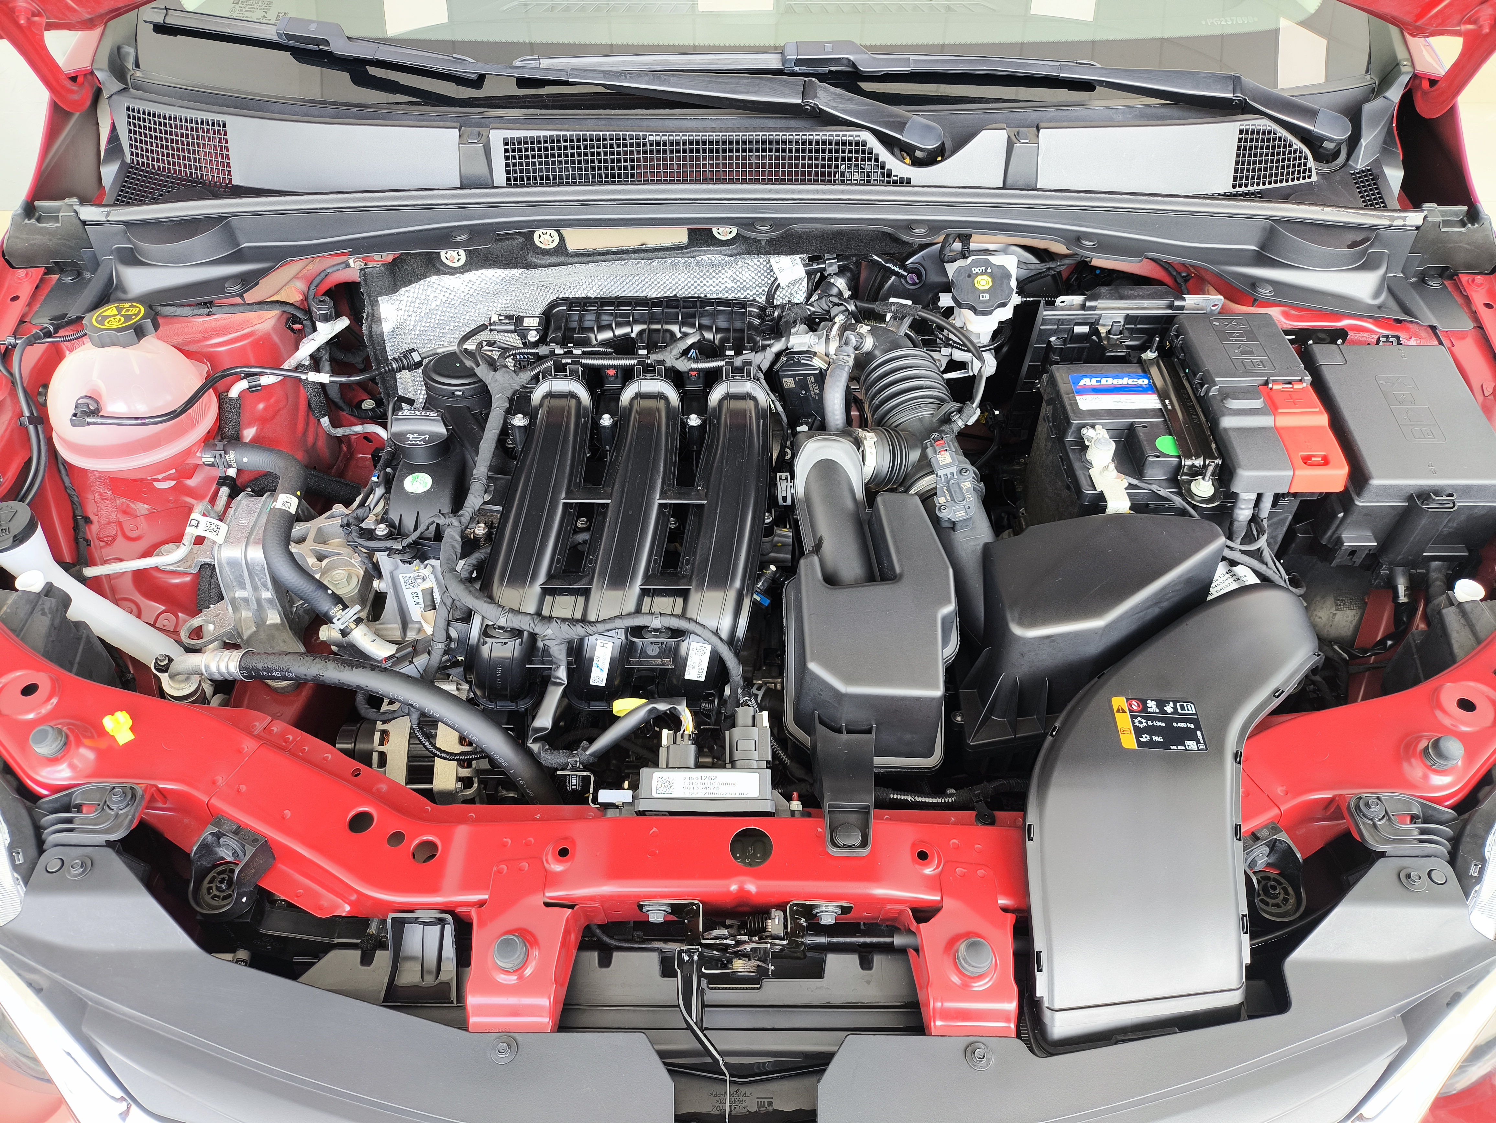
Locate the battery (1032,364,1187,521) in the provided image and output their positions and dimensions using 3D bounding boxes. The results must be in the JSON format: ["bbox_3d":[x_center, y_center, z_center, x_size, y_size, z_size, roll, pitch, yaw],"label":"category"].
[{"bbox_3d":[0.452,-0.091,1.185,0.242,0.185,0.175,0,48,0],"label":"battery"}]

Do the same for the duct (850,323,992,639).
[{"bbox_3d":[0.173,-0.096,1.113,0.153,0.130,0.380,0,48,0],"label":"duct"}]

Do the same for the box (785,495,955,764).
[{"bbox_3d":[0.114,0.074,0.993,0.157,0.155,0.235,0,48,0],"label":"box"}]

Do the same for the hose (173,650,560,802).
[{"bbox_3d":[-0.345,0.150,0.985,0.340,0.125,0.120,0,48,0],"label":"hose"}]

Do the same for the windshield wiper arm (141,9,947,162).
[{"bbox_3d":[-0.221,-0.506,1.101,0.860,0.050,0.075,11,77,5],"label":"windshield wiper arm"}]

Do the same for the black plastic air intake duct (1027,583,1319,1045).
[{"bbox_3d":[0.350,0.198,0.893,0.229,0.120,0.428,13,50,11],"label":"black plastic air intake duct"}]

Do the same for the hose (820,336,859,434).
[{"bbox_3d":[0.103,-0.195,1.221,0.038,0.100,0.060,0,48,0],"label":"hose"}]

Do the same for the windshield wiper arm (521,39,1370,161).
[{"bbox_3d":[0.182,-0.486,1.099,0.851,0.050,0.075,7,77,3],"label":"windshield wiper arm"}]

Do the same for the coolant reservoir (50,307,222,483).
[{"bbox_3d":[-0.620,-0.162,1.092,0.160,0.178,0.160,0,48,0],"label":"coolant reservoir"}]

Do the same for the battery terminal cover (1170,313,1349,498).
[{"bbox_3d":[0.526,-0.162,1.118,0.123,0.080,0.207,0,48,0],"label":"battery terminal cover"}]

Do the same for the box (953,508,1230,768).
[{"bbox_3d":[0.325,0.076,1.021,0.250,0.190,0.180,0,48,0],"label":"box"}]

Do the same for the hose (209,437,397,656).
[{"bbox_3d":[-0.445,-0.009,1.069,0.230,0.110,0.230,0,48,0],"label":"hose"}]

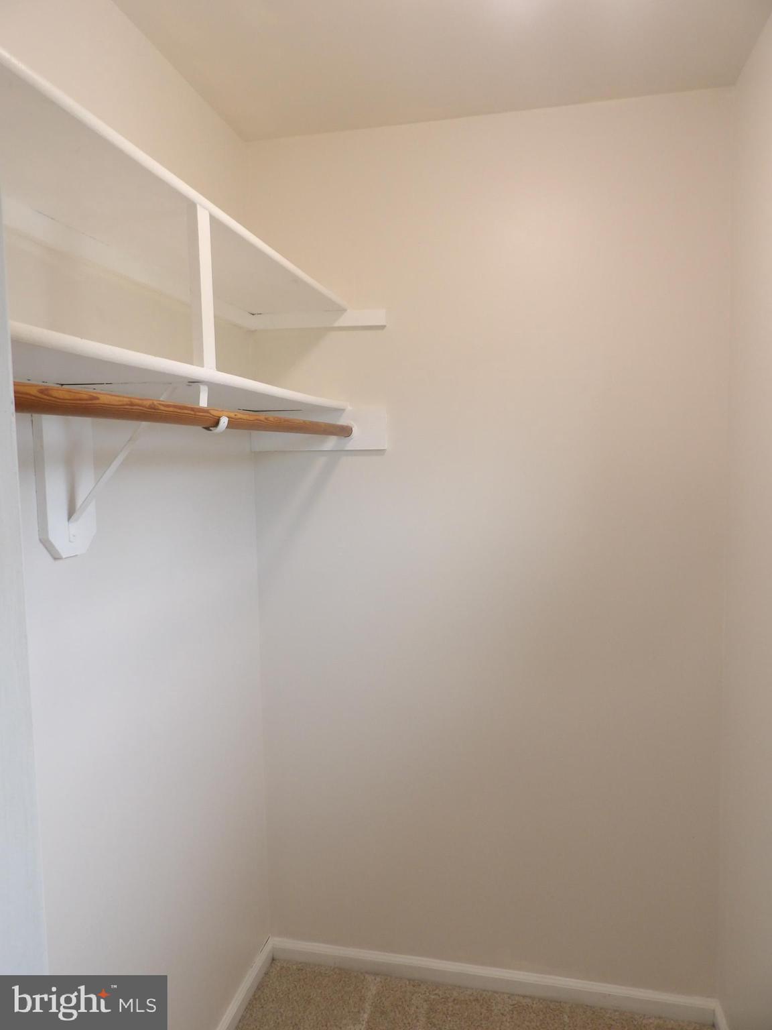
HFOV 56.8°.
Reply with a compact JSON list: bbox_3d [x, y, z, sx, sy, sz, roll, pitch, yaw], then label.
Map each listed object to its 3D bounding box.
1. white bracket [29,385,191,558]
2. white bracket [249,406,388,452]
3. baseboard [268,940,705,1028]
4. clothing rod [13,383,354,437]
[{"bbox_3d":[-0.449,-0.079,1.219,0.240,0.300,0.133,0,5,12],"label":"white bracket"},{"bbox_3d":[-0.190,-0.244,2.039,0.395,0.122,0.020,0,5,12],"label":"white bracket"},{"bbox_3d":[0.270,1.353,2.082,1.282,0.068,0.014,0,5,12],"label":"baseboard"},{"bbox_3d":[-0.253,-0.172,1.314,0.032,0.032,1.440,0,5,12],"label":"clothing rod"}]

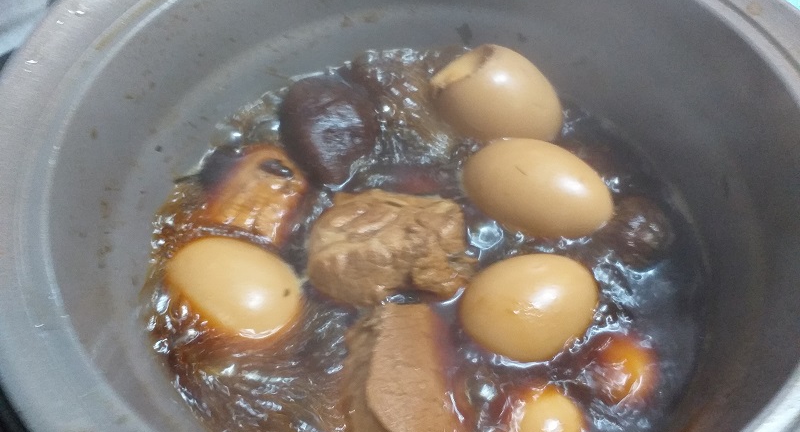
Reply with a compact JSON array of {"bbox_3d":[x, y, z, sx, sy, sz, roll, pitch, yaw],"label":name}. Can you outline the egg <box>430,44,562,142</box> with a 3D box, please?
[{"bbox_3d":[0.038,-0.044,0.239,0.056,0.043,0.043,36,65,23],"label":"egg"}]

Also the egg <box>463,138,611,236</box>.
[{"bbox_3d":[0.050,-0.008,0.221,0.057,0.042,0.042,24,62,17],"label":"egg"}]

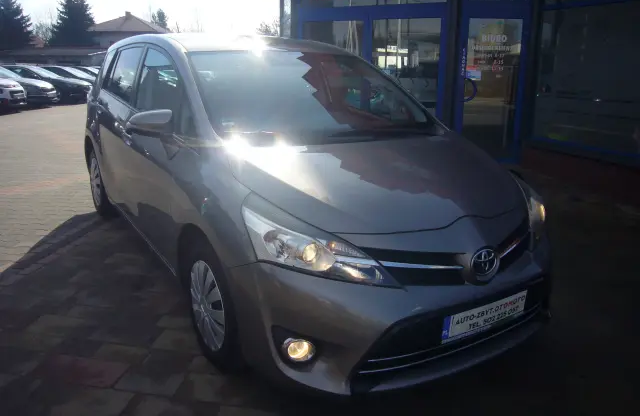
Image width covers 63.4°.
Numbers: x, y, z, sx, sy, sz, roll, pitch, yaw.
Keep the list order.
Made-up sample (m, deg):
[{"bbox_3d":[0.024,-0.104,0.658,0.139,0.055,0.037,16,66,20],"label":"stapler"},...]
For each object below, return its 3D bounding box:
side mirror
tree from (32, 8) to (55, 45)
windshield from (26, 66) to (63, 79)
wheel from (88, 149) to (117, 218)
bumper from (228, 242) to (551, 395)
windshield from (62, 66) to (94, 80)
[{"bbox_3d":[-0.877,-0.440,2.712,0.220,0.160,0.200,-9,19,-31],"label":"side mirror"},{"bbox_3d":[-27.017,-15.995,50.917,3.000,6.800,3.000,1,16,0],"label":"tree"},{"bbox_3d":[-10.111,-4.973,19.000,0.780,0.460,1.400,2,16,2],"label":"windshield"},{"bbox_3d":[-1.936,-0.230,4.787,0.210,0.650,0.650,-9,19,-31],"label":"wheel"},{"bbox_3d":[0.548,0.406,2.393,1.760,0.490,0.610,-9,19,-31],"label":"bumper"},{"bbox_3d":[-9.863,-5.498,21.100,0.780,0.460,1.400,2,16,2],"label":"windshield"}]

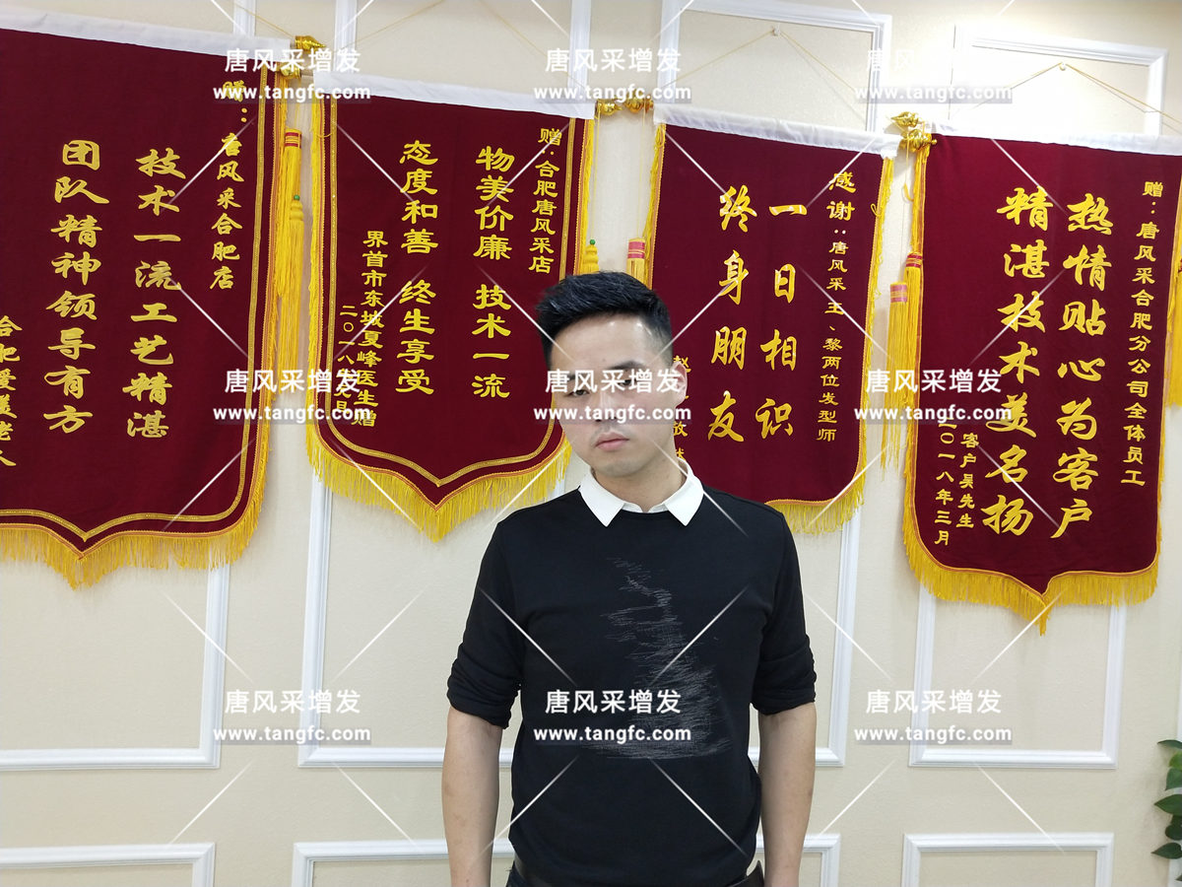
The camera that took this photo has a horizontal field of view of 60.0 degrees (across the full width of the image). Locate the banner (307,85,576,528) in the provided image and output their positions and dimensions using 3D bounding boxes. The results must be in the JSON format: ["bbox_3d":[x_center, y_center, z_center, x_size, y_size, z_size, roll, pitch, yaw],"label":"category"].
[{"bbox_3d":[-0.280,-0.234,1.974,0.532,0.850,0.030,3,2,-9],"label":"banner"}]

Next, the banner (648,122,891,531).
[{"bbox_3d":[0.355,-0.203,2.079,0.508,0.854,0.030,3,2,-9],"label":"banner"}]

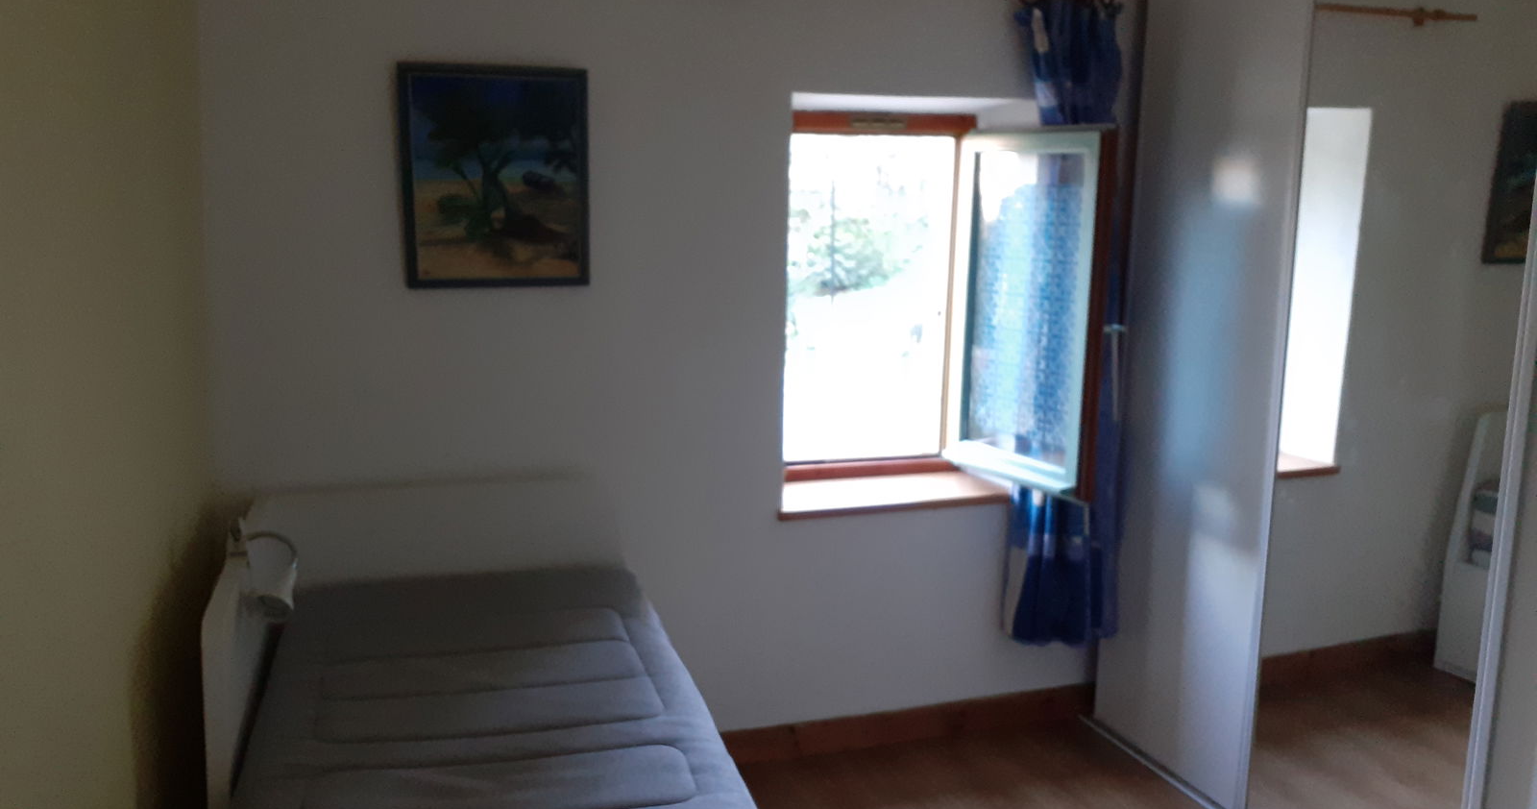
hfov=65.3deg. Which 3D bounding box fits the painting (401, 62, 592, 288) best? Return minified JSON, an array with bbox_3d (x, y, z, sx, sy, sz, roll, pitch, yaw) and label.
[{"bbox_3d":[-0.645,-0.537,2.855,0.430,0.514,0.030,-2,12,-17],"label":"painting"}]

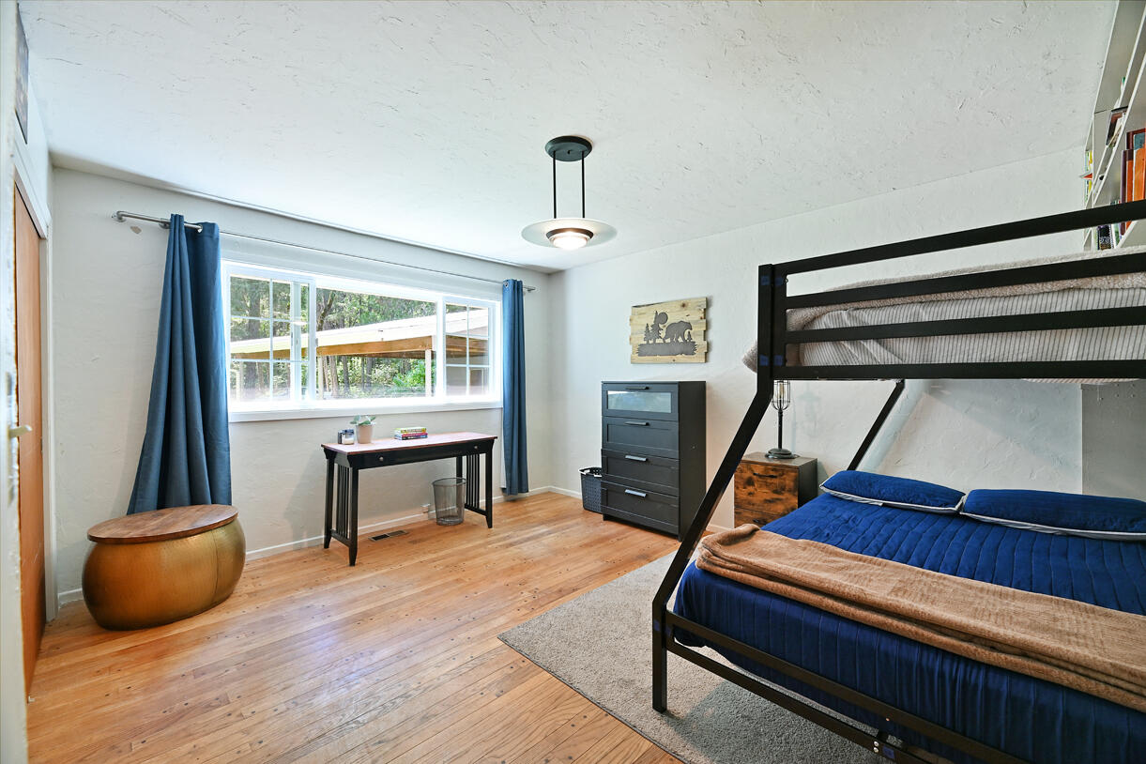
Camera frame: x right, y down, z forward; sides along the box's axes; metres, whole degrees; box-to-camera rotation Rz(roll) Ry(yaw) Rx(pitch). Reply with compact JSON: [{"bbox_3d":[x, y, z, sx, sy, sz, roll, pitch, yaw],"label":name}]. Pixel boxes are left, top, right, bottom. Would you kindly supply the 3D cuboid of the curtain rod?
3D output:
[{"bbox_3d":[-1.534,-0.983,3.707,3.180,0.050,0.100,-1,1,-44],"label":"curtain rod"}]

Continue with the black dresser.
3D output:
[{"bbox_3d":[0.684,0.615,3.848,0.775,1.240,0.430,0,1,44],"label":"black dresser"}]

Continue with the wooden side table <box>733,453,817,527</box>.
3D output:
[{"bbox_3d":[1.412,0.888,3.113,0.420,0.700,0.395,0,1,44],"label":"wooden side table"}]

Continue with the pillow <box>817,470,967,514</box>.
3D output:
[{"bbox_3d":[1.882,0.620,2.655,0.660,0.140,0.430,0,1,44],"label":"pillow"}]

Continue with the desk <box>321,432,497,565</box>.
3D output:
[{"bbox_3d":[-1.244,0.860,3.576,1.210,0.765,0.510,-1,1,-44],"label":"desk"}]

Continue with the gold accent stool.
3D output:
[{"bbox_3d":[-2.269,1.014,2.516,0.672,0.478,0.672,-1,1,-44],"label":"gold accent stool"}]

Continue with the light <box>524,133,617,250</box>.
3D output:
[{"bbox_3d":[-0.018,-0.938,2.269,0.487,0.505,0.487,0,0,0],"label":"light"}]

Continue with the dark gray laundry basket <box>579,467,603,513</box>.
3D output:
[{"bbox_3d":[0.258,1.053,4.265,0.350,0.360,0.220,0,1,44],"label":"dark gray laundry basket"}]

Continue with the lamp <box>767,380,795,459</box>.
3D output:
[{"bbox_3d":[1.482,0.252,3.167,0.200,0.580,0.200,0,1,44],"label":"lamp"}]

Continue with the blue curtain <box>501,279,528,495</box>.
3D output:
[{"bbox_3d":[-0.587,0.053,4.554,0.310,2.160,0.130,-1,1,-44],"label":"blue curtain"}]

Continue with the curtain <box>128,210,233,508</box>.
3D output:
[{"bbox_3d":[-2.442,0.052,2.767,0.500,2.150,0.170,-1,1,-44],"label":"curtain"}]

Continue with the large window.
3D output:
[{"bbox_3d":[-1.551,-0.311,3.779,2.260,1.030,0.100,-1,1,-44],"label":"large window"}]

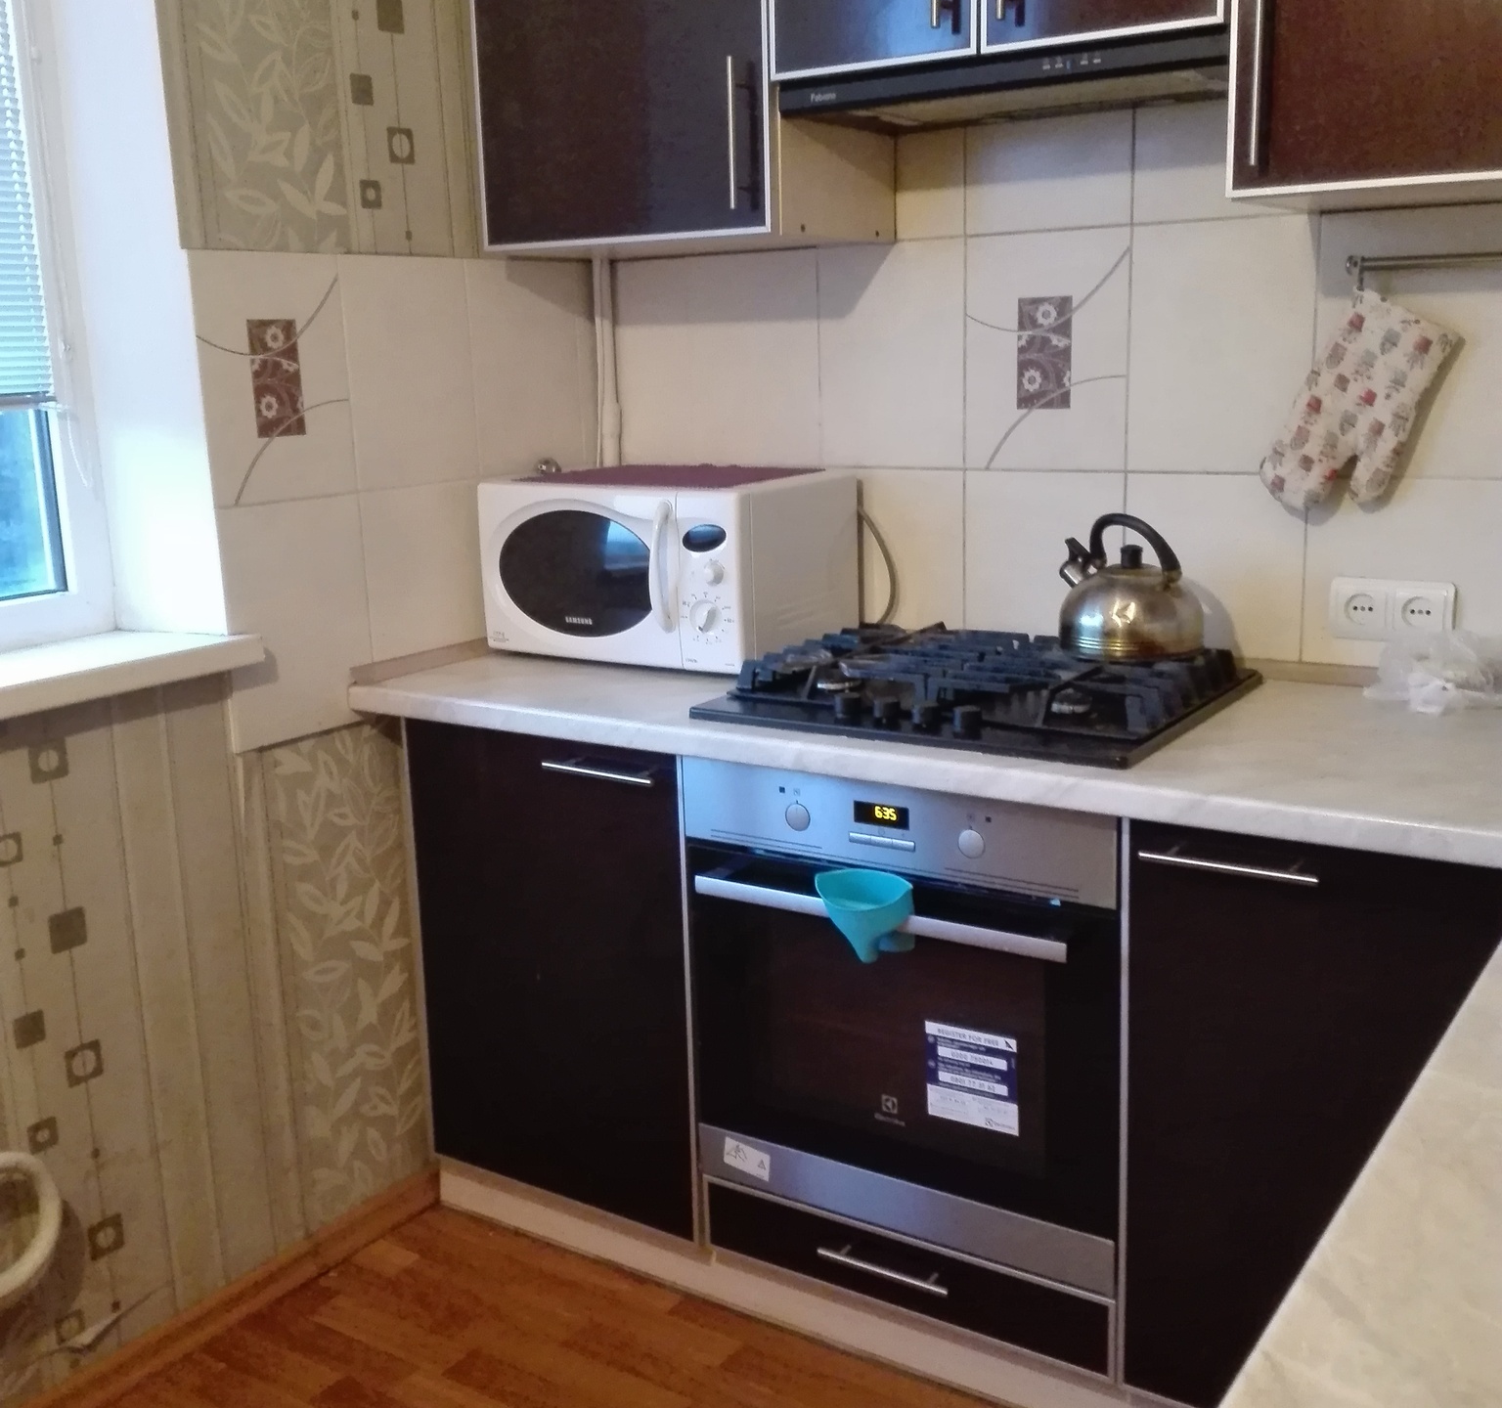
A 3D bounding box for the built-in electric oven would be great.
[{"bbox_3d":[0.306,0.389,2.163,0.596,0.708,0.570,6,15,33],"label":"built-in electric oven"}]

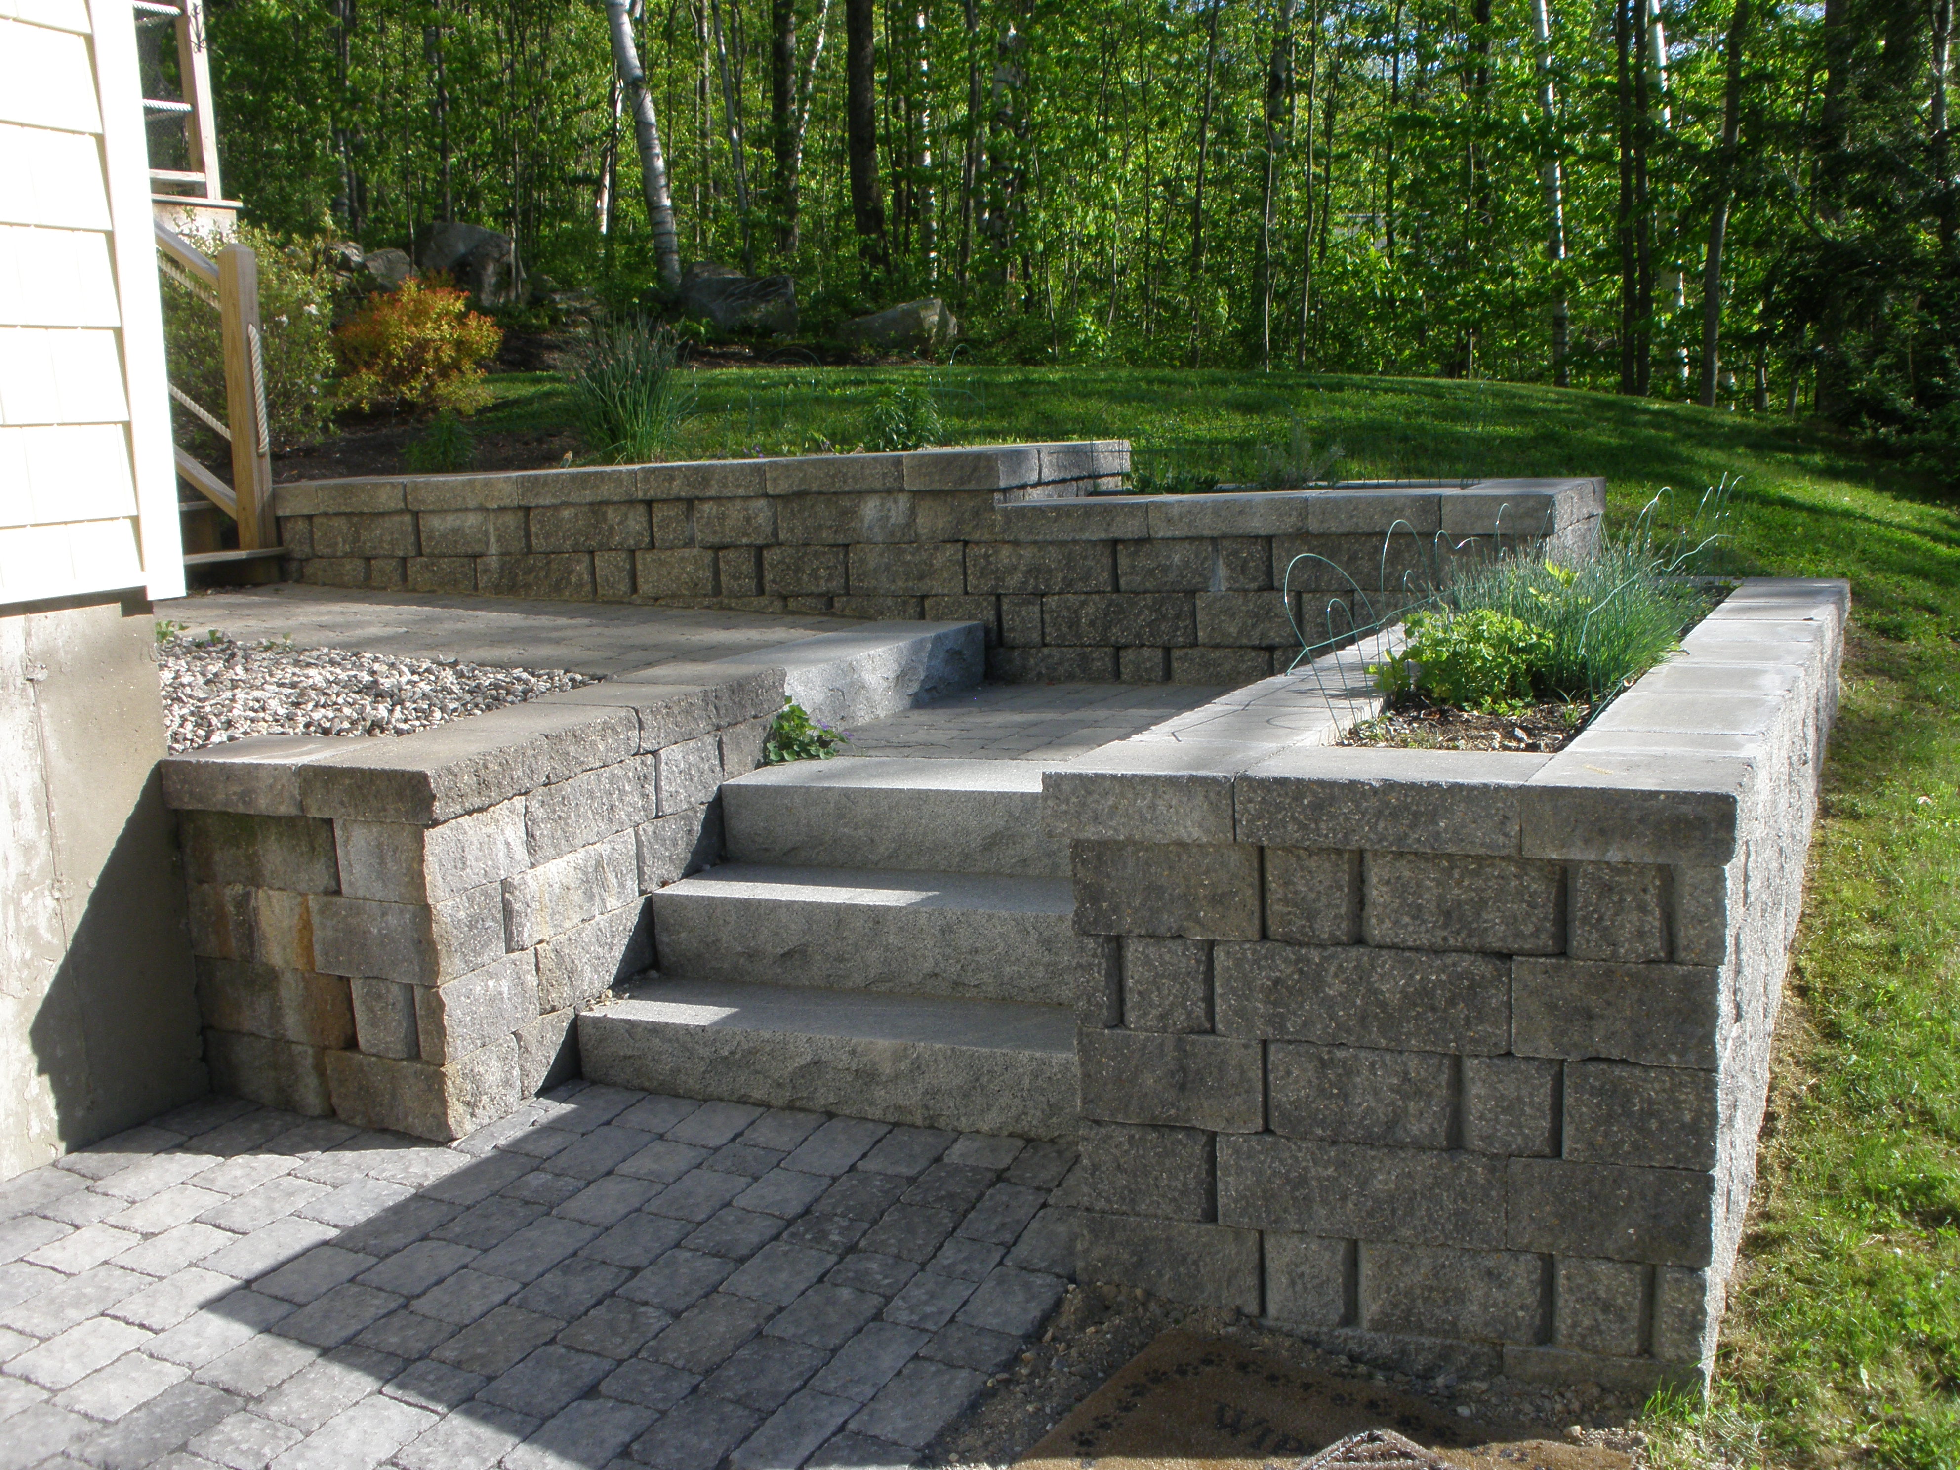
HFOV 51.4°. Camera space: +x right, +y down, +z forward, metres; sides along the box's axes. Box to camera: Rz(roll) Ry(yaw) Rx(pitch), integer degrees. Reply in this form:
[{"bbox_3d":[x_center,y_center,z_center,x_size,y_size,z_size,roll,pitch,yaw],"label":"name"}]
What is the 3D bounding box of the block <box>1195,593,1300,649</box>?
[{"bbox_3d":[0.793,-0.336,5.680,0.295,0.152,0.300,1,9,25],"label":"block"}]

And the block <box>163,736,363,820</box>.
[{"bbox_3d":[-1.375,0.079,4.092,0.386,0.098,0.320,2,10,29],"label":"block"}]

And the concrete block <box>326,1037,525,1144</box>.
[{"bbox_3d":[-1.088,0.665,4.013,0.310,0.152,0.224,2,11,28],"label":"concrete block"}]

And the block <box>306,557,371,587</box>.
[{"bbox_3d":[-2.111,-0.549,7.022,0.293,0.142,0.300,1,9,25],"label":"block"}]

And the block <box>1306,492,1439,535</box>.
[{"bbox_3d":[1.115,-0.614,5.615,0.366,0.104,0.305,1,10,24],"label":"block"}]

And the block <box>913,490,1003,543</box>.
[{"bbox_3d":[-0.007,-0.663,6.099,0.300,0.152,0.274,1,10,24],"label":"block"}]

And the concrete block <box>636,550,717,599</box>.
[{"bbox_3d":[-0.892,-0.529,6.525,0.305,0.152,0.292,1,10,24],"label":"concrete block"}]

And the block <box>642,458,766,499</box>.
[{"bbox_3d":[-0.795,-0.801,6.426,0.455,0.102,0.300,1,10,25],"label":"block"}]

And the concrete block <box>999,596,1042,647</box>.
[{"bbox_3d":[0.184,-0.351,6.021,0.132,0.152,0.280,2,9,28],"label":"concrete block"}]

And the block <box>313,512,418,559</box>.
[{"bbox_3d":[-2.030,-0.705,7.054,0.456,0.148,0.290,1,10,25],"label":"block"}]

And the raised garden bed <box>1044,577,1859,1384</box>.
[{"bbox_3d":[1.452,0.227,4.965,1.060,0.900,4.100,1,9,25],"label":"raised garden bed"}]

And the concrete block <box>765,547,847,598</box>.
[{"bbox_3d":[-0.465,-0.515,6.246,0.301,0.152,0.300,1,9,25],"label":"concrete block"}]

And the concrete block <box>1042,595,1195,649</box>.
[{"bbox_3d":[0.452,-0.343,5.841,0.461,0.153,0.300,1,9,25],"label":"concrete block"}]

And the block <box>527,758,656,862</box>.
[{"bbox_3d":[-0.918,0.145,4.276,0.260,0.152,0.460,1,9,24],"label":"block"}]

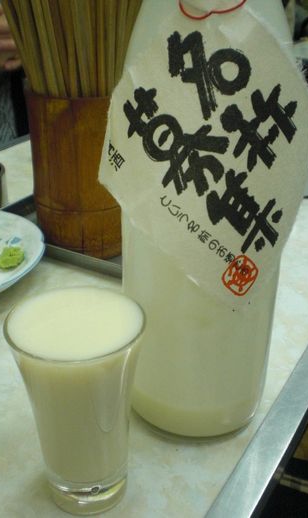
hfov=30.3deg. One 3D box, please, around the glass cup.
[{"bbox_3d":[-0.032,0.067,0.254,0.058,0.093,0.058,0,26,0],"label":"glass cup"}]

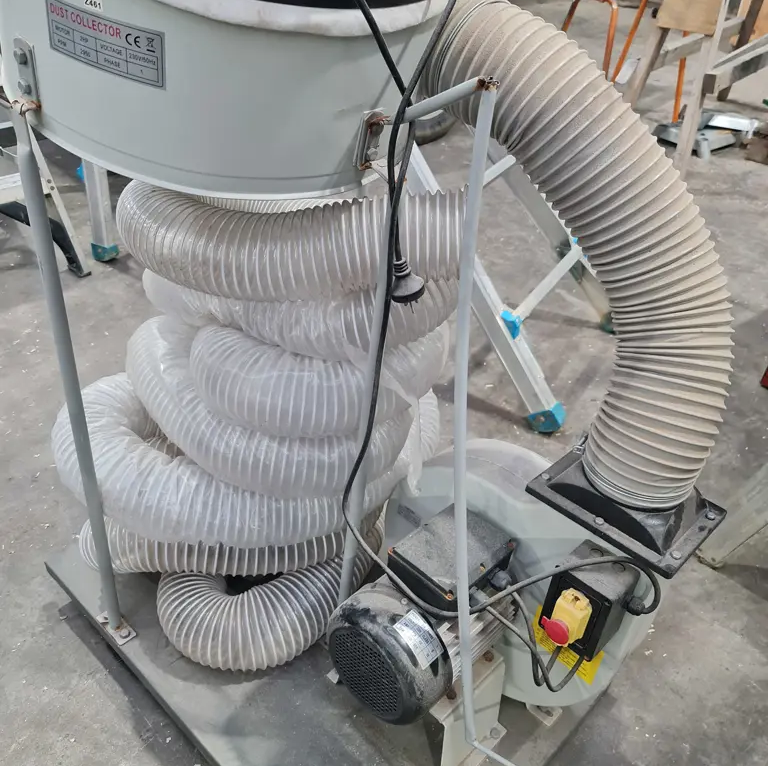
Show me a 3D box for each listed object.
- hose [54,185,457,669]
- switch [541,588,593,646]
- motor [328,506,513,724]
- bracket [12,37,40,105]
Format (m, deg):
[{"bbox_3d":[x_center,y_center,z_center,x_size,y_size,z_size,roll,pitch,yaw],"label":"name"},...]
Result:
[{"bbox_3d":[-0.203,0.019,1.152,0.475,0.698,0.485,4,32,-3],"label":"hose"},{"bbox_3d":[0.228,0.288,0.913,0.050,0.066,0.042,29,39,33],"label":"switch"},{"bbox_3d":[0.068,0.305,1.007,0.196,0.213,0.284,29,39,33],"label":"motor"},{"bbox_3d":[-0.347,-0.297,0.708,0.034,0.073,0.016,38,47,20],"label":"bracket"}]

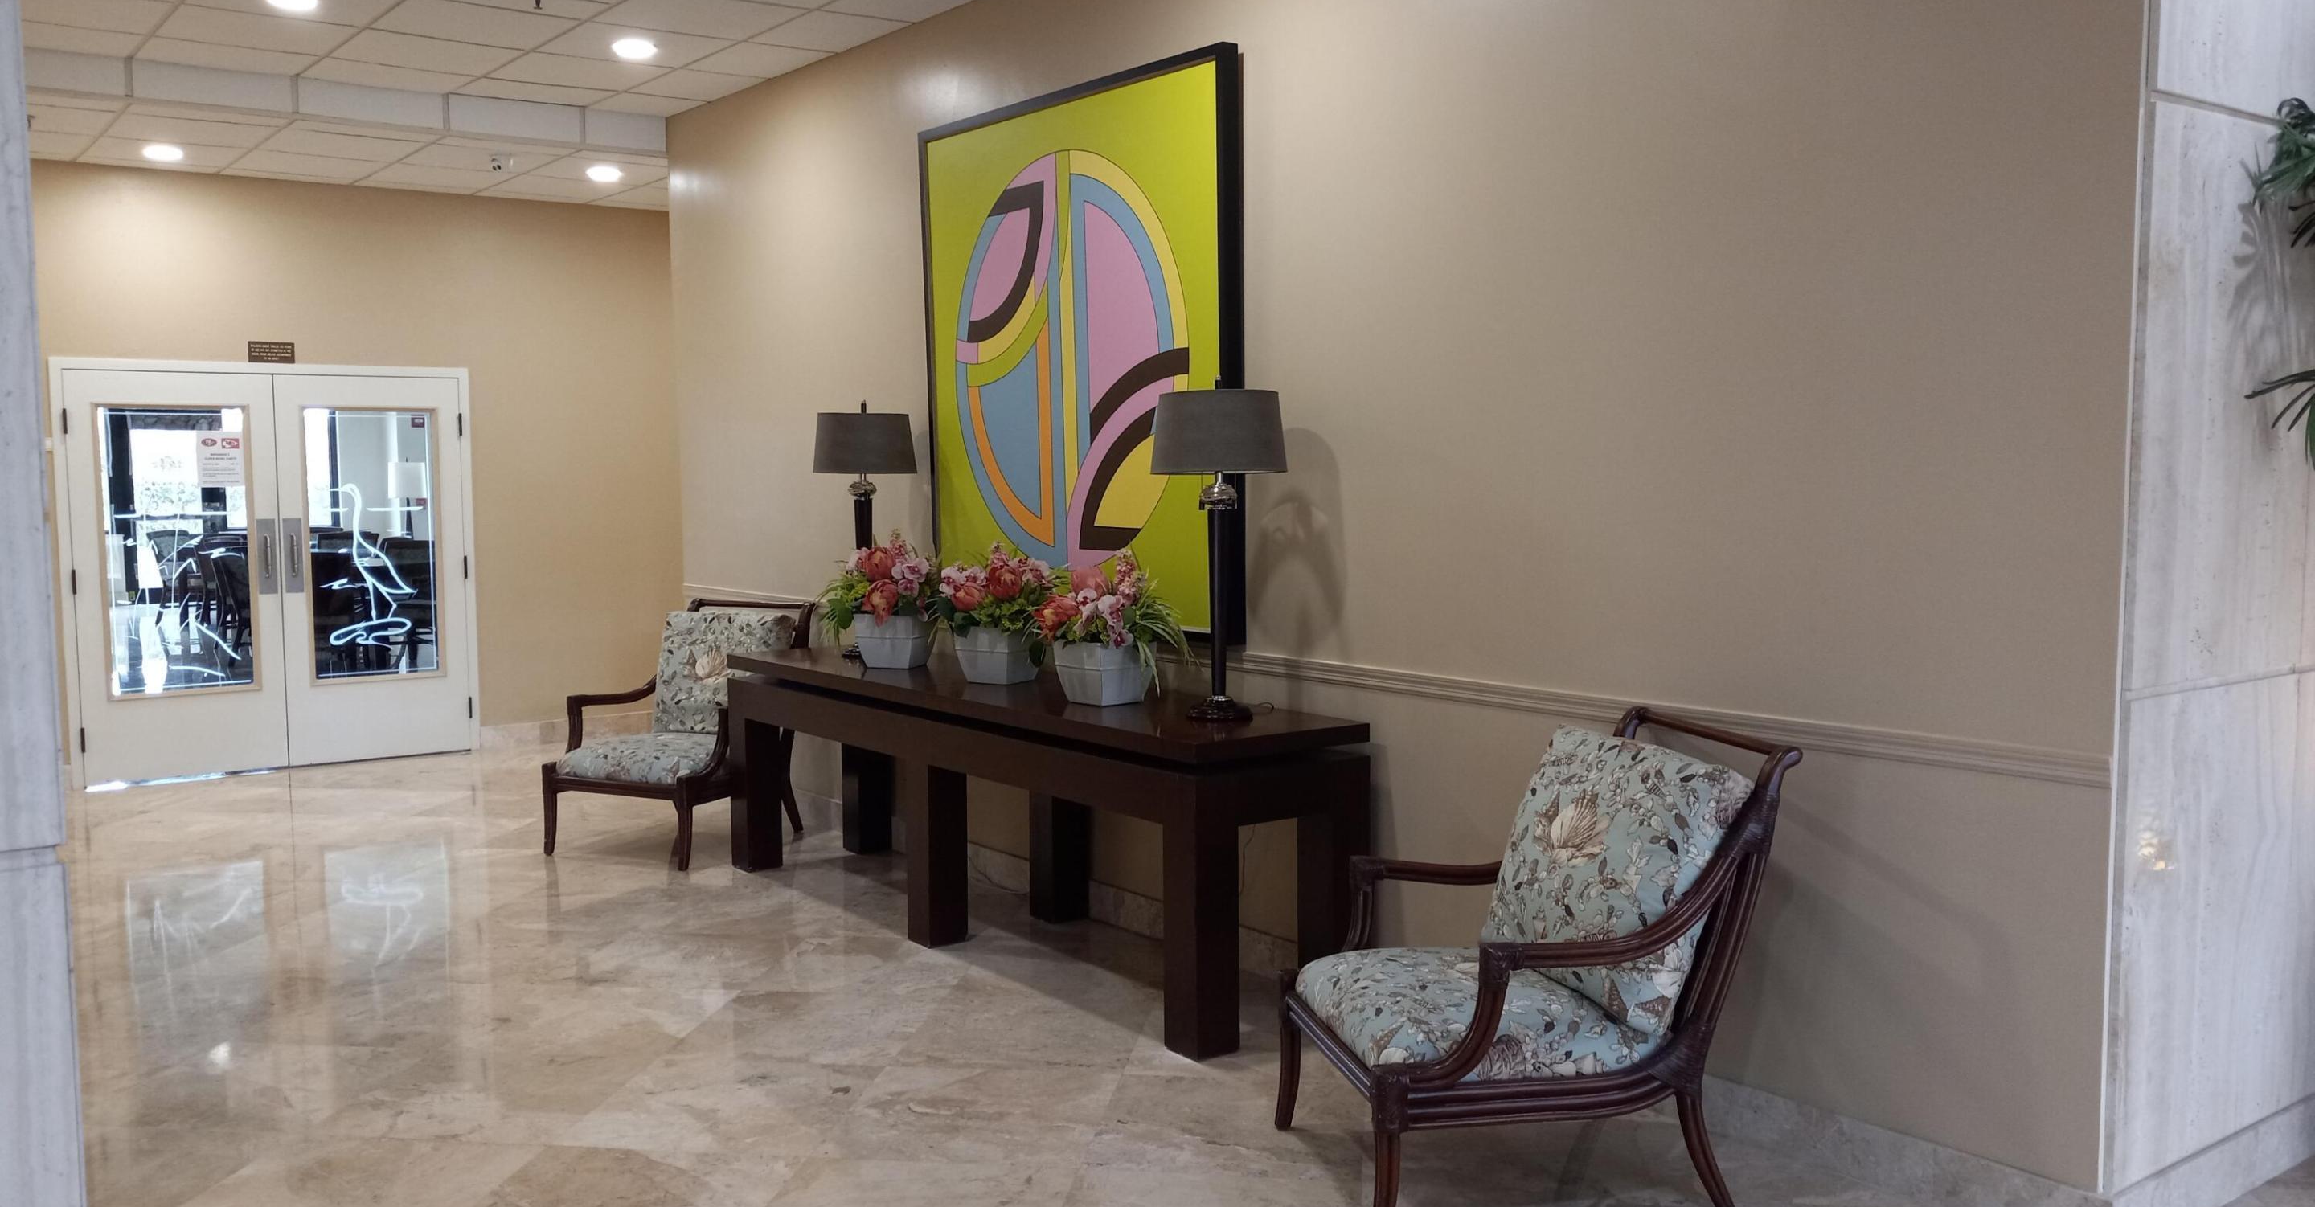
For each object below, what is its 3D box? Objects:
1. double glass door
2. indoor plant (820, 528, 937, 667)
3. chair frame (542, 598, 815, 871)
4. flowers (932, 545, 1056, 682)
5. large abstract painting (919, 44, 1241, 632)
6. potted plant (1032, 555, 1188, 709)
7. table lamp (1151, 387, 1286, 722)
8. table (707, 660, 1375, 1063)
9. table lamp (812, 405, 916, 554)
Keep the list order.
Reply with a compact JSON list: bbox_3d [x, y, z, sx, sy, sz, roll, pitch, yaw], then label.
[{"bbox_3d":[-4.432,-0.172,9.133,1.892,2.034,0.101,-4,6,-37],"label":"double glass door"},{"bbox_3d":[-0.997,-0.015,6.419,0.375,0.478,0.396,-4,6,-37],"label":"indoor plant"},{"bbox_3d":[-1.956,0.500,7.477,0.720,0.965,0.945,2,5,24],"label":"chair frame"},{"bbox_3d":[-0.544,0.032,5.985,0.350,0.459,0.370,-4,6,-37],"label":"flowers"},{"bbox_3d":[-0.310,-0.809,6.085,0.065,1.785,1.780,-5,7,-37],"label":"large abstract painting"},{"bbox_3d":[-0.140,0.074,5.443,0.380,0.448,0.410,-4,6,-37],"label":"potted plant"},{"bbox_3d":[0.174,-0.154,5.071,0.390,0.950,0.390,0,5,0],"label":"table lamp"},{"bbox_3d":[-0.518,0.669,5.942,0.614,0.815,2.844,-4,6,-37],"label":"table"},{"bbox_3d":[-1.128,-0.277,6.901,0.390,0.950,0.390,-4,6,-37],"label":"table lamp"}]

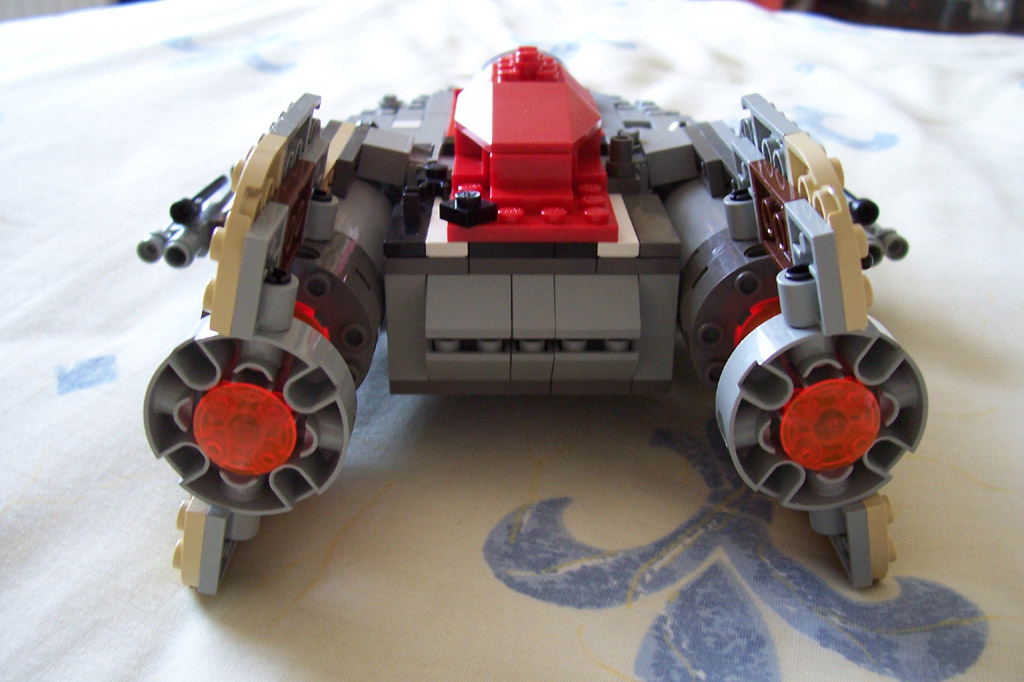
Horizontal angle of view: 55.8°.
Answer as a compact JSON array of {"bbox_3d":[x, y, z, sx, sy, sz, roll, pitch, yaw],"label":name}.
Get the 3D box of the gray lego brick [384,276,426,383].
[{"bbox_3d":[-0.020,-0.004,0.192,0.008,0.022,0.010,0,24,-1],"label":"gray lego brick"}]

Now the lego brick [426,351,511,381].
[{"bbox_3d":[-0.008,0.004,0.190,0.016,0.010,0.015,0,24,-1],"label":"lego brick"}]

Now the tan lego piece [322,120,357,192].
[{"bbox_3d":[-0.038,-0.040,0.213,0.003,0.009,0.034,12,24,-6],"label":"tan lego piece"}]

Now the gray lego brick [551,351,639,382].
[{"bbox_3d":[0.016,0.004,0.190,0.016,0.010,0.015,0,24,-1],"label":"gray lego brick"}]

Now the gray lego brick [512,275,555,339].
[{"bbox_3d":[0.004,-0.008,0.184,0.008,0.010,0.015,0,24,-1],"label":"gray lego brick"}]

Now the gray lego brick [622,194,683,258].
[{"bbox_3d":[0.028,-0.024,0.196,0.008,0.003,0.032,0,24,-1],"label":"gray lego brick"}]

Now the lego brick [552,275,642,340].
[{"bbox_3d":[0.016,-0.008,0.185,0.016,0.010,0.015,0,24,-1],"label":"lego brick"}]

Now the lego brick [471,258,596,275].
[{"bbox_3d":[0.004,-0.017,0.189,0.024,0.003,0.014,0,24,-1],"label":"lego brick"}]

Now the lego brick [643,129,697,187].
[{"bbox_3d":[0.036,-0.042,0.220,0.010,0.008,0.017,-11,24,8],"label":"lego brick"}]

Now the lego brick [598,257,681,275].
[{"bbox_3d":[0.024,-0.017,0.190,0.016,0.003,0.016,0,24,-1],"label":"lego brick"}]

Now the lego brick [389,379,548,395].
[{"bbox_3d":[-0.008,0.007,0.199,0.032,0.003,0.013,0,24,-1],"label":"lego brick"}]

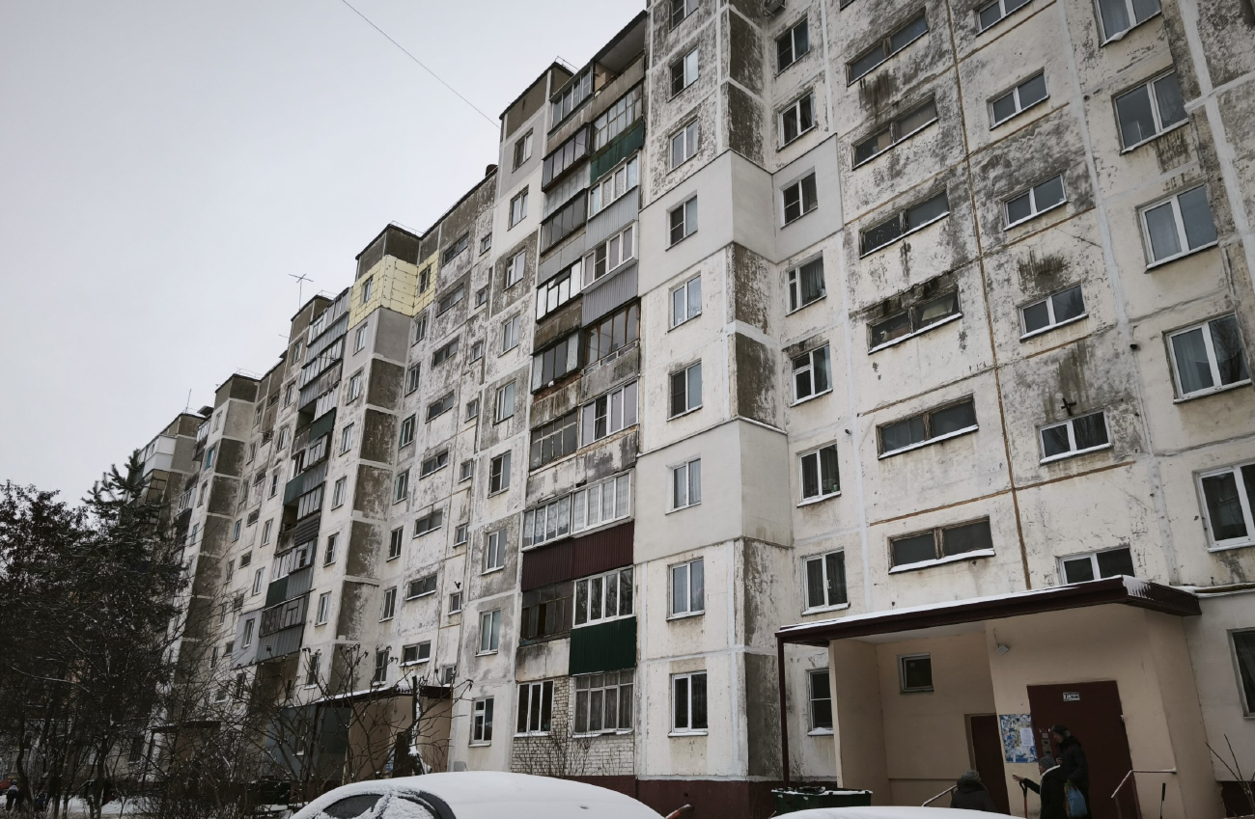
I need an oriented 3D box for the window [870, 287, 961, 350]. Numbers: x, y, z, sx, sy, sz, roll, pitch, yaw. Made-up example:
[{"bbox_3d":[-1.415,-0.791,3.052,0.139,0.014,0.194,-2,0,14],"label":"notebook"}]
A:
[{"bbox_3d":[7.221,-2.239,21.064,0.200,0.856,2.624,17,-26,-37],"label":"window"}]

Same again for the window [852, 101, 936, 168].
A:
[{"bbox_3d":[7.466,-7.739,23.411,0.150,0.750,2.570,17,-25,-38],"label":"window"}]

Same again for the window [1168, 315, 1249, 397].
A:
[{"bbox_3d":[11.244,-1.015,16.194,0.150,1.370,1.230,17,-25,-38],"label":"window"}]

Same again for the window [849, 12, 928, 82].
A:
[{"bbox_3d":[7.222,-10.086,23.220,0.150,0.760,2.600,17,-26,-35],"label":"window"}]

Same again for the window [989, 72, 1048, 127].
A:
[{"bbox_3d":[9.467,-7.526,20.265,0.200,0.790,1.413,17,-26,-37],"label":"window"}]

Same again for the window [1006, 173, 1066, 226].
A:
[{"bbox_3d":[9.192,-4.733,18.815,0.150,0.740,1.360,17,-26,-35],"label":"window"}]

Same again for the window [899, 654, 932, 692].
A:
[{"bbox_3d":[6.518,5.968,18.865,0.200,0.816,0.826,17,-26,-37],"label":"window"}]

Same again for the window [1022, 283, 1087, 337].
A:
[{"bbox_3d":[8.951,-2.083,17.542,0.150,0.700,1.300,18,-27,-36],"label":"window"}]

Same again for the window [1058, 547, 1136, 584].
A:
[{"bbox_3d":[9.347,3.247,16.603,0.180,0.824,1.431,17,-25,-36],"label":"window"}]

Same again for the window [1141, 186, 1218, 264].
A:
[{"bbox_3d":[11.134,-3.709,16.835,0.180,1.386,1.333,17,-25,-36],"label":"window"}]

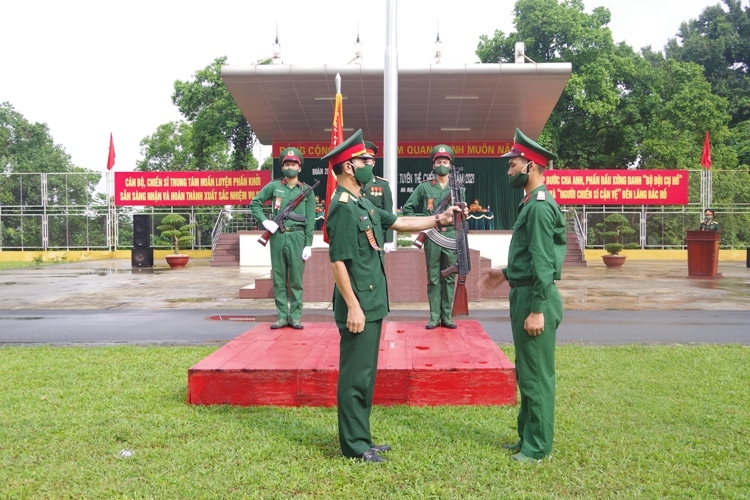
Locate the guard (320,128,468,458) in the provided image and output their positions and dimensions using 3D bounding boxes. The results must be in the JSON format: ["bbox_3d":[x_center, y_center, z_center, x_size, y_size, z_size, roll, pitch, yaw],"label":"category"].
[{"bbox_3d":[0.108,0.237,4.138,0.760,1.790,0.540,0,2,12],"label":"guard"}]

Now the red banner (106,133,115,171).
[{"bbox_3d":[-9.259,-3.455,26.300,0.300,1.340,0.220,0,2,2],"label":"red banner"}]

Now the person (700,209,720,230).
[{"bbox_3d":[8.232,-0.174,18.400,0.500,1.670,0.350,1,2,37],"label":"person"}]

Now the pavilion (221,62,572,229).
[{"bbox_3d":[0.702,-2.469,22.900,9.600,5.250,5.300,0,2,3],"label":"pavilion"}]

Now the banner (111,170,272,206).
[{"bbox_3d":[-6.334,-2.147,26.100,5.500,1.200,0.060,0,2,2],"label":"banner"}]

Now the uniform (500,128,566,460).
[{"bbox_3d":[0.888,0.238,4.200,0.390,1.810,0.480,0,2,-4],"label":"uniform"}]

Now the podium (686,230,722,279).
[{"bbox_3d":[7.877,0.093,17.900,0.680,1.160,0.560,2,3,41],"label":"podium"}]

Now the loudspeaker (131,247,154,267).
[{"bbox_3d":[-7.858,0.270,25.415,0.610,0.650,0.620,0,2,-8],"label":"loudspeaker"}]

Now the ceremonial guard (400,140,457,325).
[{"bbox_3d":[0.584,-0.152,7.620,0.620,1.830,0.420,0,2,2],"label":"ceremonial guard"}]

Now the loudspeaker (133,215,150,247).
[{"bbox_3d":[-7.878,-0.593,25.343,0.480,1.090,0.480,0,2,-8],"label":"loudspeaker"}]

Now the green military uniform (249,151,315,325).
[{"bbox_3d":[-0.938,-0.115,7.559,0.640,1.810,0.440,0,1,2],"label":"green military uniform"}]

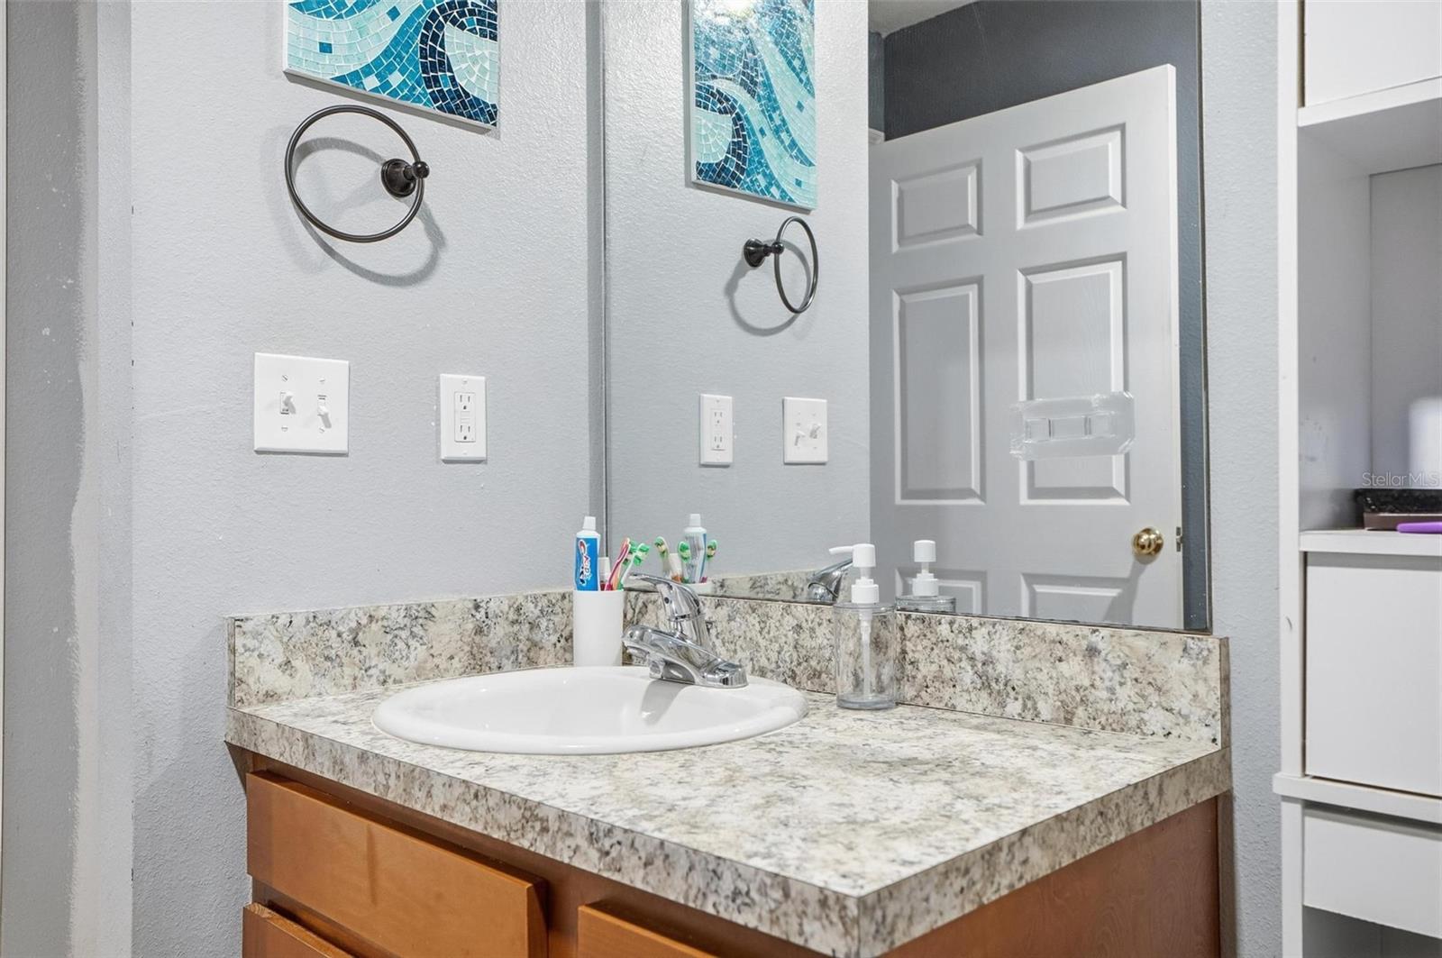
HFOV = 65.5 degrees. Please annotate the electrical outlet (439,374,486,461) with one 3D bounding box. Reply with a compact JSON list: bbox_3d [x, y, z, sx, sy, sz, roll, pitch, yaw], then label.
[{"bbox_3d":[-0.343,-0.081,1.495,0.009,0.115,0.071,-2,-2,45],"label":"electrical outlet"}]

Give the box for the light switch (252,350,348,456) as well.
[{"bbox_3d":[-0.496,-0.089,1.333,0.018,0.116,0.116,-2,-2,45],"label":"light switch"}]

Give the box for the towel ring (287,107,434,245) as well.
[{"bbox_3d":[-0.440,-0.370,1.365,0.065,0.166,0.167,-2,-2,45],"label":"towel ring"}]

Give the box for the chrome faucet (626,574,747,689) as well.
[{"bbox_3d":[-0.059,0.179,1.335,0.152,0.134,0.154,-2,-2,45],"label":"chrome faucet"}]

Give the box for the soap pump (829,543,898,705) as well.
[{"bbox_3d":[0.160,0.164,1.254,0.074,0.180,0.069,0,-1,-11],"label":"soap pump"}]

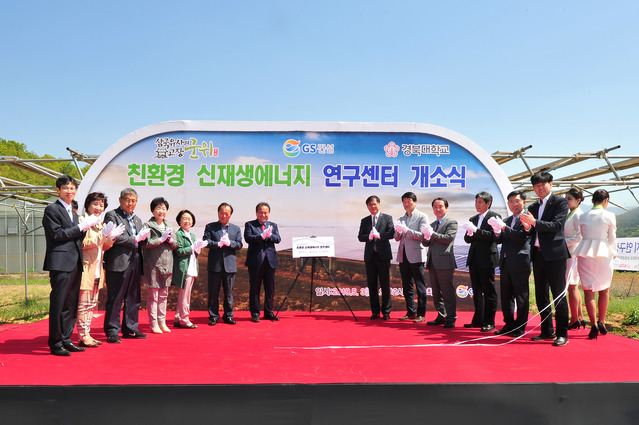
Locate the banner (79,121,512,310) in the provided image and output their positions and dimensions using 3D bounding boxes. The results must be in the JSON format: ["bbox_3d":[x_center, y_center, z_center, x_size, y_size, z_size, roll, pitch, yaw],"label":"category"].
[{"bbox_3d":[-0.338,0.043,6.688,6.720,2.970,0.200,0,-3,-1],"label":"banner"}]

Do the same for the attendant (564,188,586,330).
[{"bbox_3d":[3.132,0.578,5.280,0.340,1.720,0.450,1,-4,-9],"label":"attendant"}]

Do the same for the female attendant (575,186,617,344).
[{"bbox_3d":[3.154,0.564,4.882,0.470,1.700,0.330,-3,-5,44],"label":"female attendant"}]

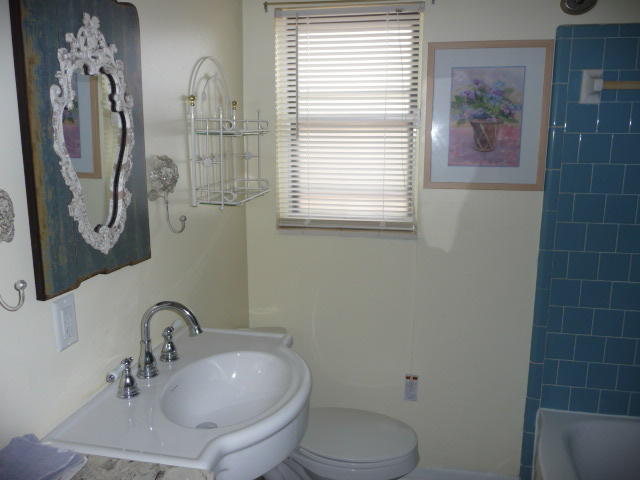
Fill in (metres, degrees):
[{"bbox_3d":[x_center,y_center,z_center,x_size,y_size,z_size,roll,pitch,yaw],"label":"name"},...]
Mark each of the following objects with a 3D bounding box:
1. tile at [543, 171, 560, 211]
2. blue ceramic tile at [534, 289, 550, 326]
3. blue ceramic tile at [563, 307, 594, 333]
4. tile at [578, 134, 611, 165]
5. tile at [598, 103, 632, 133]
[{"bbox_3d":[0.875,-0.190,1.956,0.053,0.153,0.013,2,10,10],"label":"tile"},{"bbox_3d":[0.866,0.264,2.026,0.051,0.152,0.010,2,11,9],"label":"blue ceramic tile"},{"bbox_3d":[1.006,0.315,2.019,0.107,0.108,0.010,2,10,10],"label":"blue ceramic tile"},{"bbox_3d":[1.003,-0.334,1.893,0.108,0.108,0.010,2,11,9],"label":"tile"},{"bbox_3d":[1.058,-0.439,1.864,0.108,0.108,0.010,2,11,9],"label":"tile"}]

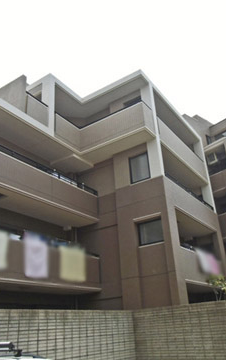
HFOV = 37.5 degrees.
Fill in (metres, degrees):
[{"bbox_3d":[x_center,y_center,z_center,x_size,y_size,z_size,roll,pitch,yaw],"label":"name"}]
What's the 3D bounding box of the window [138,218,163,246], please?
[{"bbox_3d":[1.531,2.087,13.225,1.115,0.886,0.123,-18,-28,29],"label":"window"}]

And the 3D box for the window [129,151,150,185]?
[{"bbox_3d":[1.172,-0.505,14.320,0.943,1.263,0.123,-18,-28,29],"label":"window"}]

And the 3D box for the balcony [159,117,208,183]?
[{"bbox_3d":[3.205,-1.049,17.147,1.337,1.255,6.437,-18,-28,29],"label":"balcony"}]

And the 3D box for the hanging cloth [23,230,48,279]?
[{"bbox_3d":[-2.537,2.518,10.985,0.164,1.345,1.082,-18,-28,29],"label":"hanging cloth"}]

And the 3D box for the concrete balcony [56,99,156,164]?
[{"bbox_3d":[-0.454,-2.159,14.174,3.879,1.255,2.911,-18,-28,29],"label":"concrete balcony"}]

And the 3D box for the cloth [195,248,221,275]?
[{"bbox_3d":[4.301,3.729,14.955,0.164,0.836,2.419,-18,-28,29],"label":"cloth"}]

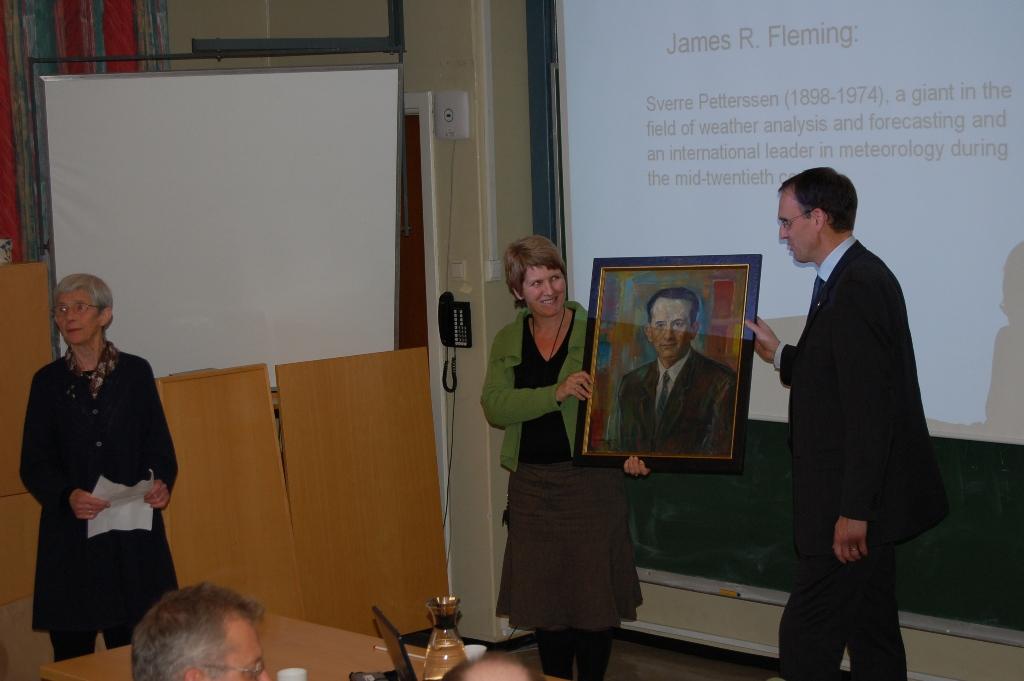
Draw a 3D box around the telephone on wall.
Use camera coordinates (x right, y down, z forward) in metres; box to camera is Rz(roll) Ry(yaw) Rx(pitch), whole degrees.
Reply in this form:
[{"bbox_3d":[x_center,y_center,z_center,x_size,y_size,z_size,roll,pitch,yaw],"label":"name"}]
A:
[{"bbox_3d":[-0.224,-0.073,7.731,0.056,0.208,0.140,-8,8,-44],"label":"telephone on wall"}]

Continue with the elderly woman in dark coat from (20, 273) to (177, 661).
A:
[{"bbox_3d":[-1.300,0.573,6.420,0.480,1.570,0.360,-4,6,-21],"label":"elderly woman in dark coat"}]

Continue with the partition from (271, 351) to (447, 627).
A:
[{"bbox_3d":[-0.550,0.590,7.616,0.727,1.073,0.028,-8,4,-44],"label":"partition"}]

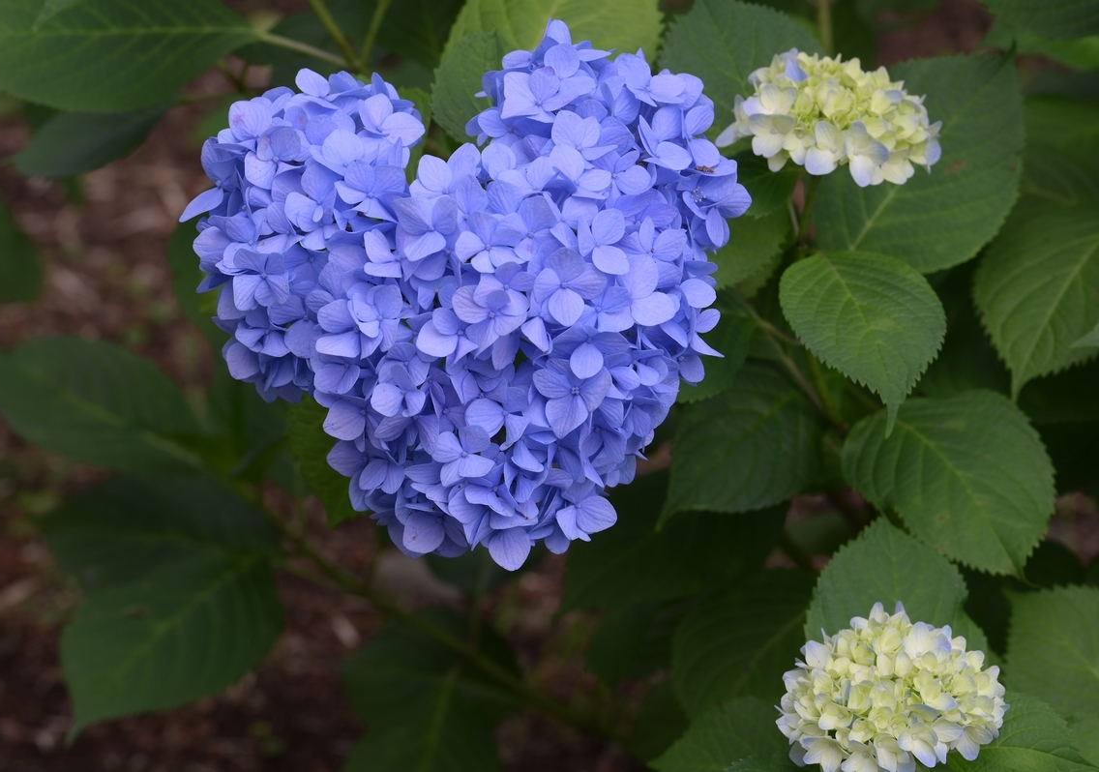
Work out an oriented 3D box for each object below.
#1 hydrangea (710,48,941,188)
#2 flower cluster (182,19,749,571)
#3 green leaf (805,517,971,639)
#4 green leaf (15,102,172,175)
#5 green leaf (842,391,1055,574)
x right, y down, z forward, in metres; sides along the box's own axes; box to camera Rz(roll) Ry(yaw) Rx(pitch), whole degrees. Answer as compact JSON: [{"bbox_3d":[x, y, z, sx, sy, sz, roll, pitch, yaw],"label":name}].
[{"bbox_3d":[0.129,-0.123,1.330,0.102,0.053,0.085,6,30,-3],"label":"hydrangea"},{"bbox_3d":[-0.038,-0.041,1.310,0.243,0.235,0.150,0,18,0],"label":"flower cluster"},{"bbox_3d":[0.162,0.096,1.380,0.082,0.020,0.095,2,45,2],"label":"green leaf"},{"bbox_3d":[-0.238,-0.134,1.520,0.095,0.020,0.060,-1,35,-12],"label":"green leaf"},{"bbox_3d":[0.189,0.045,1.370,0.107,0.022,0.082,39,59,11],"label":"green leaf"}]

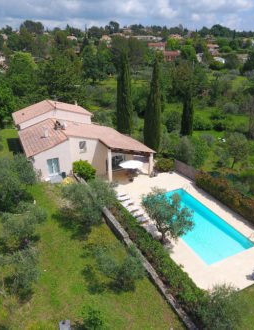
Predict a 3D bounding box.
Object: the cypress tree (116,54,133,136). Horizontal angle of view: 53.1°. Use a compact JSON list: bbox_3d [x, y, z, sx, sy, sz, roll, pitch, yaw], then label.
[{"bbox_3d":[-0.321,-9.631,39.205,2.630,13.980,2.630,0,27,0],"label":"cypress tree"}]

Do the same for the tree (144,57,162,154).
[{"bbox_3d":[4.063,-8.389,38.541,2.800,14.460,2.800,-1,26,0],"label":"tree"}]

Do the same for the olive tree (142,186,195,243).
[{"bbox_3d":[3.095,4.162,20.079,3.950,4.760,3.950,0,27,0],"label":"olive tree"}]

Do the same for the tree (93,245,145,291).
[{"bbox_3d":[-0.501,7.204,17.542,3.440,2.840,3.440,0,27,0],"label":"tree"}]

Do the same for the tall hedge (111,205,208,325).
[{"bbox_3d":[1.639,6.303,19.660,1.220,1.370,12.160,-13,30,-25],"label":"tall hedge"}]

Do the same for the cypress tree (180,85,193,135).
[{"bbox_3d":[10.445,-9.039,43.695,2.130,8.910,2.130,0,27,0],"label":"cypress tree"}]

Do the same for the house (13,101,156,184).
[{"bbox_3d":[-7.099,-4.212,35.995,14.780,7.240,18.580,-13,28,-23],"label":"house"}]

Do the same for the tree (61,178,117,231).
[{"bbox_3d":[-3.340,3.645,21.394,4.600,4.300,4.600,-1,26,0],"label":"tree"}]

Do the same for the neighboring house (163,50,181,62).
[{"bbox_3d":[25.417,-60.442,142.000,9.600,5.600,8.000,-1,26,0],"label":"neighboring house"}]

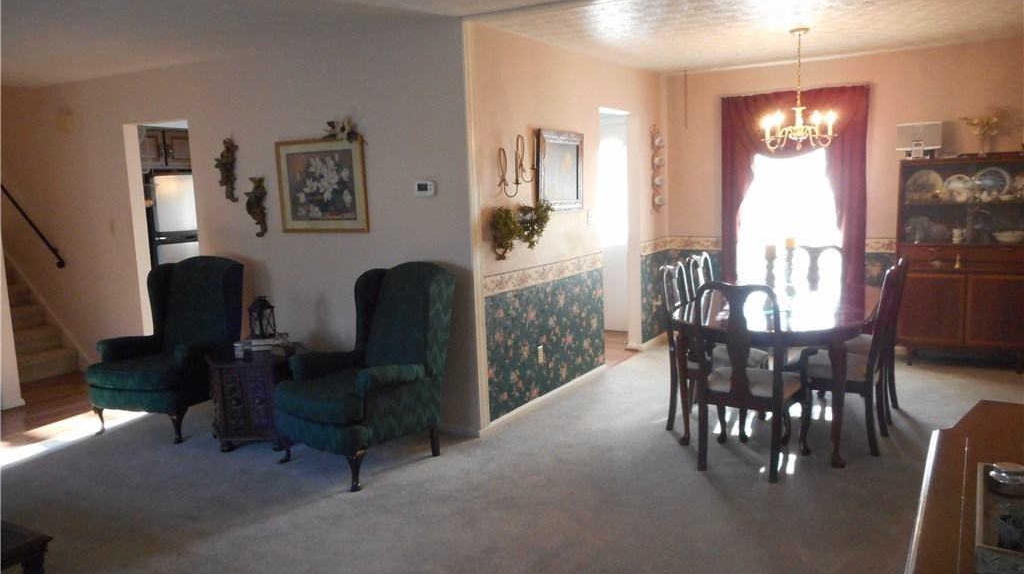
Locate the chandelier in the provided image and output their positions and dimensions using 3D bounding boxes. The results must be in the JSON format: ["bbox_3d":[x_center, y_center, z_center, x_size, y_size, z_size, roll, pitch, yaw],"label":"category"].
[{"bbox_3d":[1.865,-1.273,4.791,0.470,0.770,0.470,3,10,32],"label":"chandelier"}]

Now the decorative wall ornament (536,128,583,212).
[{"bbox_3d":[0.347,-0.814,5.168,0.045,0.549,0.593,3,10,32],"label":"decorative wall ornament"}]

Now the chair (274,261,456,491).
[{"bbox_3d":[-0.824,0.429,4.114,0.760,1.070,0.800,5,11,40],"label":"chair"}]

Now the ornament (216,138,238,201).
[{"bbox_3d":[-2.090,-0.850,5.417,0.175,0.440,0.085,4,10,33],"label":"ornament"}]

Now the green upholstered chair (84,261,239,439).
[{"bbox_3d":[-2.230,0.367,4.848,0.760,1.070,0.800,1,9,18],"label":"green upholstered chair"}]

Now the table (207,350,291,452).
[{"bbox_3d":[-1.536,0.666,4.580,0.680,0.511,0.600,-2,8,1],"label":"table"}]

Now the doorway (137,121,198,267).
[{"bbox_3d":[-2.670,-0.255,5.857,0.842,2.035,0.130,3,10,32],"label":"doorway"}]

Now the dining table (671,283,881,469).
[{"bbox_3d":[1.678,0.452,4.563,1.029,0.745,2.006,3,10,32],"label":"dining table"}]

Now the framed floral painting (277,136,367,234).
[{"bbox_3d":[-1.272,-0.667,4.908,0.816,0.617,0.030,3,10,32],"label":"framed floral painting"}]

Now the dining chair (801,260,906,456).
[{"bbox_3d":[1.849,0.382,4.158,0.540,0.985,0.490,3,10,32],"label":"dining chair"}]

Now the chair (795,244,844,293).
[{"bbox_3d":[2.050,0.219,5.162,0.570,1.000,0.580,3,10,32],"label":"chair"}]

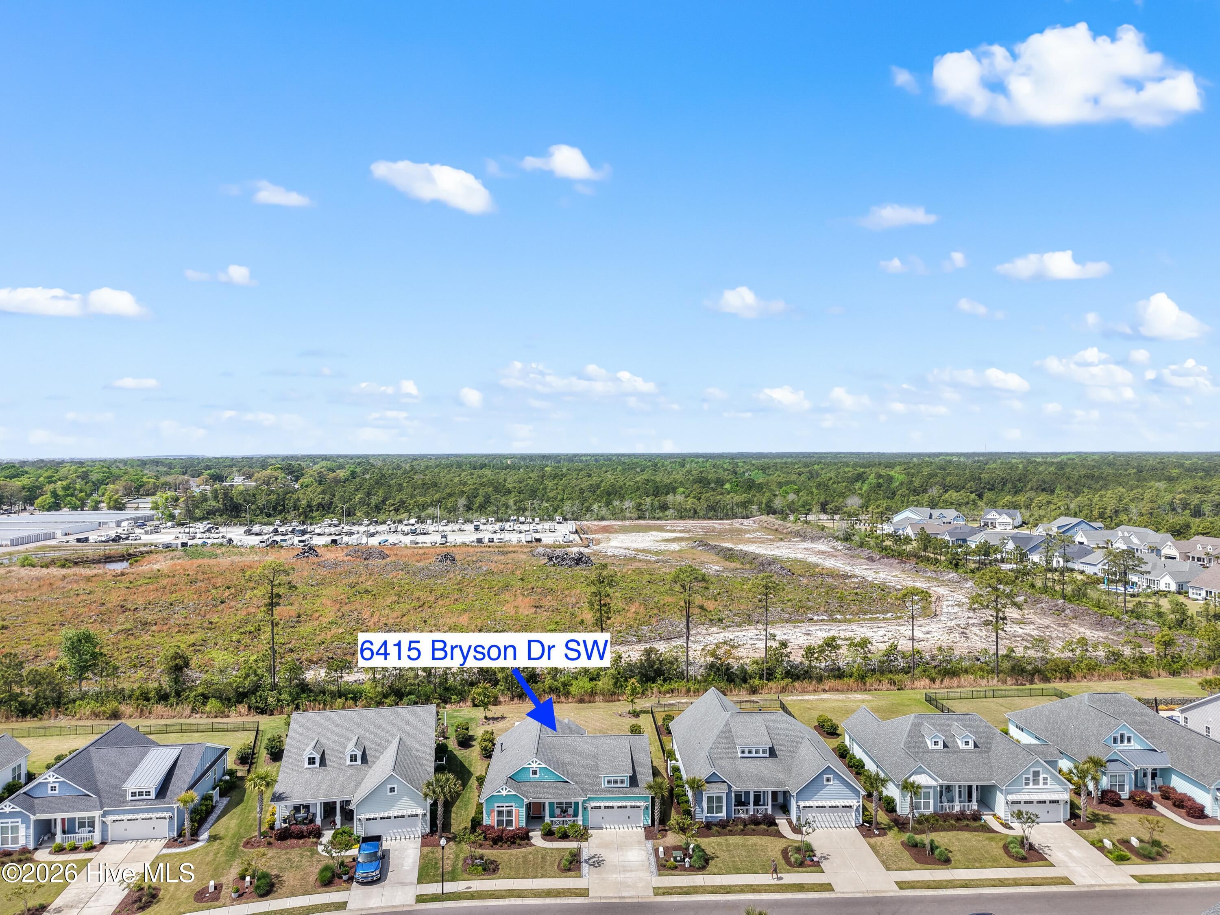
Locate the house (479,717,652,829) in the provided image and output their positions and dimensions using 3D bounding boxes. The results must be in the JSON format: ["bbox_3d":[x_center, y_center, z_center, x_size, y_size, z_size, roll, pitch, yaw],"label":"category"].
[{"bbox_3d":[-4.150,30.770,86.429,15.900,6.400,18.600,0,0,-2],"label":"house"}]

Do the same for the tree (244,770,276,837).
[{"bbox_3d":[-31.237,31.185,75.898,2.730,6.000,2.730,0,0,0],"label":"tree"}]

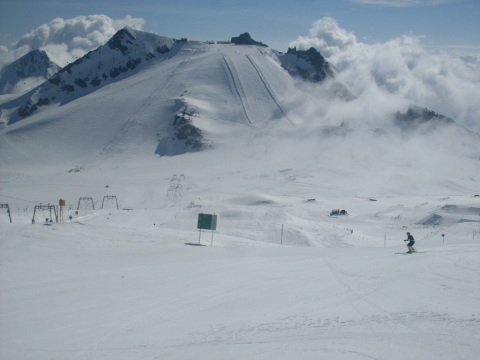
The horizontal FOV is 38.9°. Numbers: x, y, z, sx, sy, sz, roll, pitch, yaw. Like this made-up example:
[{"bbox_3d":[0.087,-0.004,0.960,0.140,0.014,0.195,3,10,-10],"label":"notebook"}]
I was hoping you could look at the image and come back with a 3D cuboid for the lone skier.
[{"bbox_3d":[12.619,4.675,50.500,0.800,1.550,0.600,0,3,-5],"label":"lone skier"}]

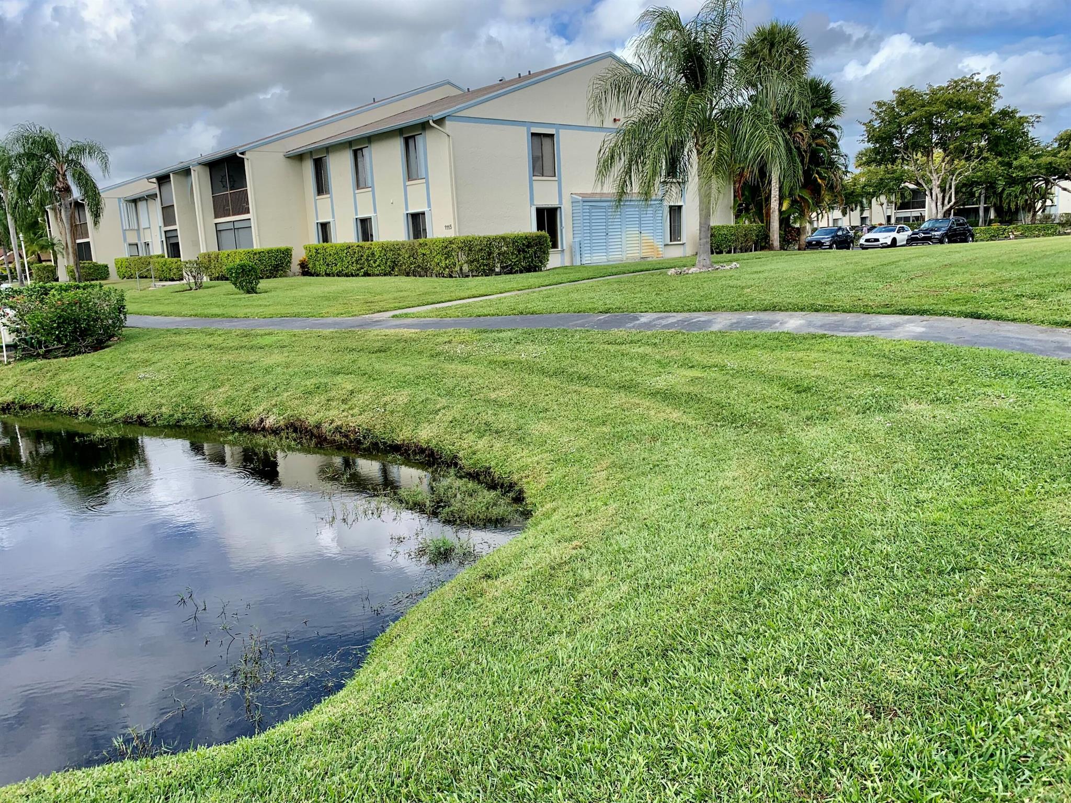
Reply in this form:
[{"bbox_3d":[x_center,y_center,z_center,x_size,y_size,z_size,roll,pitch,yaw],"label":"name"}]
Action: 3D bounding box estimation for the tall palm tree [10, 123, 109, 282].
[{"bbox_3d":[-28.948,-12.115,49.524,5.696,9.489,5.696,-9,13,-28],"label":"tall palm tree"}]

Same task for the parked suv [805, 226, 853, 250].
[{"bbox_3d":[19.405,-10.667,53.000,1.800,1.560,4.170,7,15,42],"label":"parked suv"}]

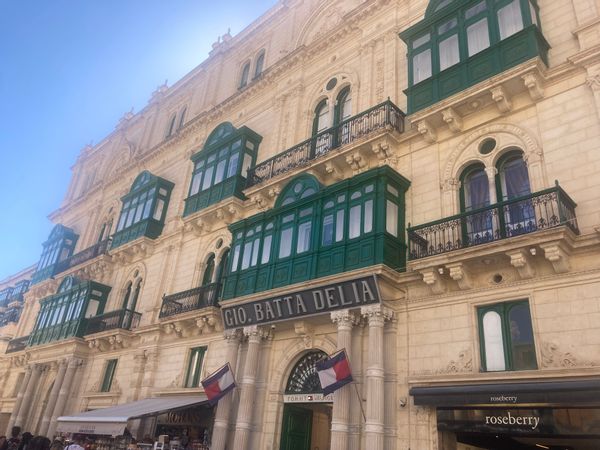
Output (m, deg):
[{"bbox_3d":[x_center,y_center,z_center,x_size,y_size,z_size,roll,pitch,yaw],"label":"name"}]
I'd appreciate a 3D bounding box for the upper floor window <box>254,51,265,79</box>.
[{"bbox_3d":[-2.158,-8.907,26.846,0.562,2.164,0.234,-19,-36,40],"label":"upper floor window"}]

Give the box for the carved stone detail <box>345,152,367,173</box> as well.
[{"bbox_3d":[2.031,-2.183,17.218,0.667,0.538,0.702,-19,-36,40],"label":"carved stone detail"}]

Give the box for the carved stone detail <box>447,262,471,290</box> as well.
[{"bbox_3d":[4.110,1.327,12.534,0.402,0.506,0.667,-19,-34,41],"label":"carved stone detail"}]

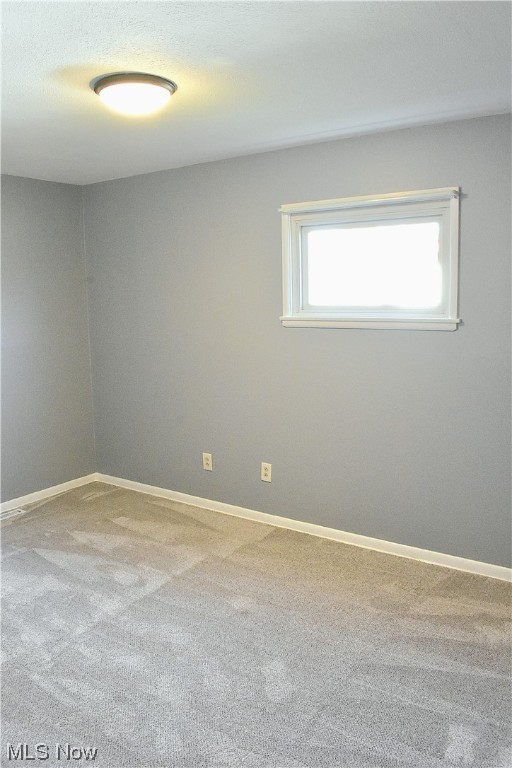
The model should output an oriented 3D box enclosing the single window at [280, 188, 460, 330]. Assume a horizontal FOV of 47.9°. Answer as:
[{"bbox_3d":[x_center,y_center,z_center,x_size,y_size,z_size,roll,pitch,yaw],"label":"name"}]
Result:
[{"bbox_3d":[0.602,-0.672,3.242,1.045,0.722,0.100,5,10,34],"label":"single window"}]

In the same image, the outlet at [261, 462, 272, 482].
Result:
[{"bbox_3d":[0.068,0.584,3.791,0.075,0.120,0.010,5,10,34],"label":"outlet"}]

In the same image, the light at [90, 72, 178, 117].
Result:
[{"bbox_3d":[-0.492,-1.156,2.345,0.352,0.095,0.352,-1,9,0],"label":"light"}]

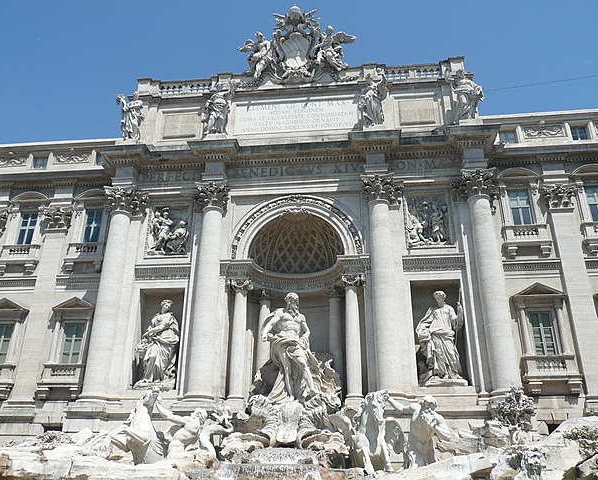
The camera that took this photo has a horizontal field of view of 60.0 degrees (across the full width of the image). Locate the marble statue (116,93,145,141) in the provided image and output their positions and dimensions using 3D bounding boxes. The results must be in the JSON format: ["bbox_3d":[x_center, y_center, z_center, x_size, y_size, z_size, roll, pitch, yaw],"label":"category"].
[{"bbox_3d":[-9.590,-7.015,29.431,1.832,3.247,1.188,-2,-23,6],"label":"marble statue"}]

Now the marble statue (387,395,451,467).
[{"bbox_3d":[4.336,6.826,19.053,2.088,2.480,1.653,3,-22,-9],"label":"marble statue"}]

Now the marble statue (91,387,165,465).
[{"bbox_3d":[-6.301,6.933,19.384,2.470,2.660,1.472,14,-26,-29],"label":"marble statue"}]

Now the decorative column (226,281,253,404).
[{"bbox_3d":[-2.886,4.839,24.952,1.092,6.032,1.092,-2,-23,6],"label":"decorative column"}]

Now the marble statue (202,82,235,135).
[{"bbox_3d":[-4.541,-7.378,28.974,1.683,3.386,1.188,-2,-23,6],"label":"marble statue"}]

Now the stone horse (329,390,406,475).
[{"bbox_3d":[2.434,6.843,18.770,2.175,3.045,2.697,3,-22,-9],"label":"stone horse"}]

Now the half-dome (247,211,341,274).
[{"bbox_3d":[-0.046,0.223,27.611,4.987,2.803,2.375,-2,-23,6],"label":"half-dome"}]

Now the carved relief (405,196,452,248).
[{"bbox_3d":[6.606,-0.957,26.287,2.280,2.964,0.427,-2,-23,6],"label":"carved relief"}]

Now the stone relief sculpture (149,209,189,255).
[{"bbox_3d":[-6.812,-0.492,27.311,2.128,2.772,0.495,-2,-23,6],"label":"stone relief sculpture"}]

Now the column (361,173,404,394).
[{"bbox_3d":[3.989,1.820,24.109,1.634,10.544,1.634,-2,-23,6],"label":"column"}]

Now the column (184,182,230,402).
[{"bbox_3d":[-4.483,2.322,25.444,1.567,11.020,1.567,-2,-23,6],"label":"column"}]

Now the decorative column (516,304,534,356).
[{"bbox_3d":[10.618,4.175,24.204,0.416,2.495,0.416,-2,-23,6],"label":"decorative column"}]

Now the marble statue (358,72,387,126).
[{"bbox_3d":[4.058,-7.731,28.084,1.534,3.663,1.188,-2,-23,6],"label":"marble statue"}]

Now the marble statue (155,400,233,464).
[{"bbox_3d":[-3.868,6.967,18.719,2.920,2.029,1.881,-10,-25,24],"label":"marble statue"}]

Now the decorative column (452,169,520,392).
[{"bbox_3d":[8.957,1.796,24.085,1.567,11.020,1.567,-2,-23,6],"label":"decorative column"}]

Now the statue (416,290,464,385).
[{"bbox_3d":[6.615,4.561,24.241,1.995,4.370,1.282,-2,-23,6],"label":"statue"}]

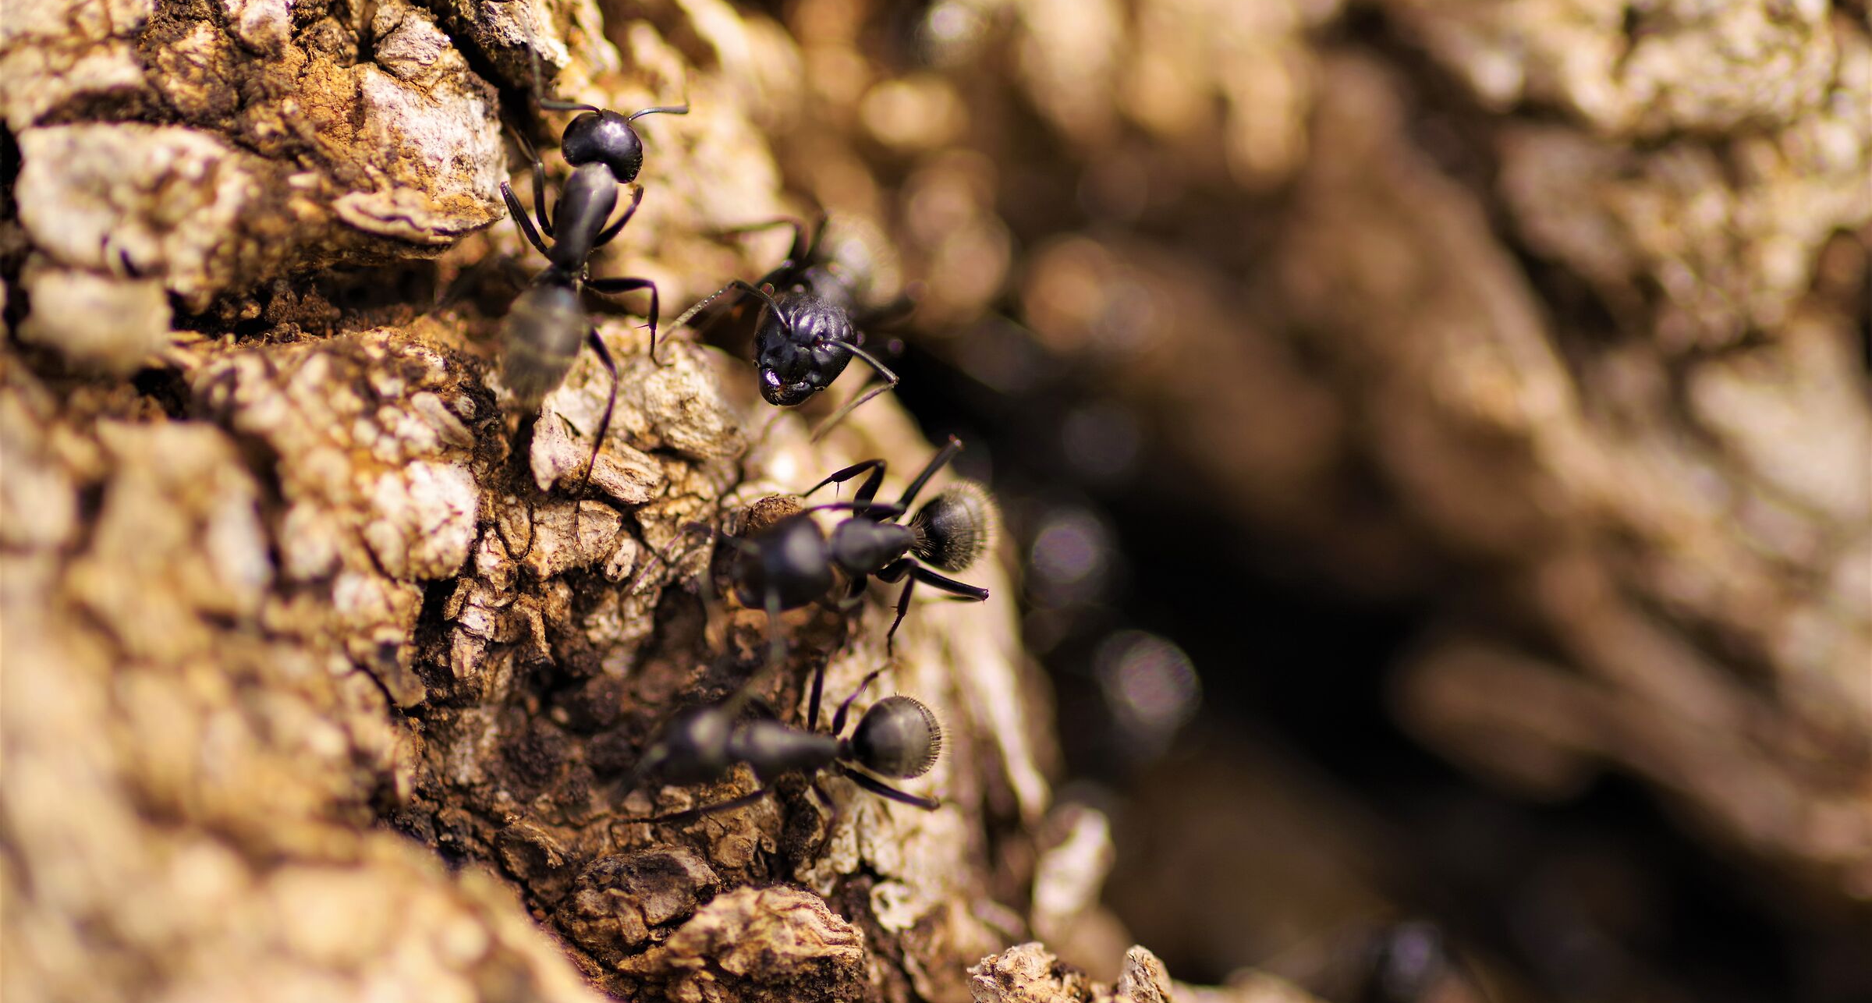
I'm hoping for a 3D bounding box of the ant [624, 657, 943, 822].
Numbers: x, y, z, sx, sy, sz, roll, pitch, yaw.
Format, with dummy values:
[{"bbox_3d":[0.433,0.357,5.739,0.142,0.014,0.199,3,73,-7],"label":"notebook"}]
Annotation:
[{"bbox_3d":[-0.005,0.007,0.157,0.010,0.005,0.003,-4,-2,-36],"label":"ant"}]

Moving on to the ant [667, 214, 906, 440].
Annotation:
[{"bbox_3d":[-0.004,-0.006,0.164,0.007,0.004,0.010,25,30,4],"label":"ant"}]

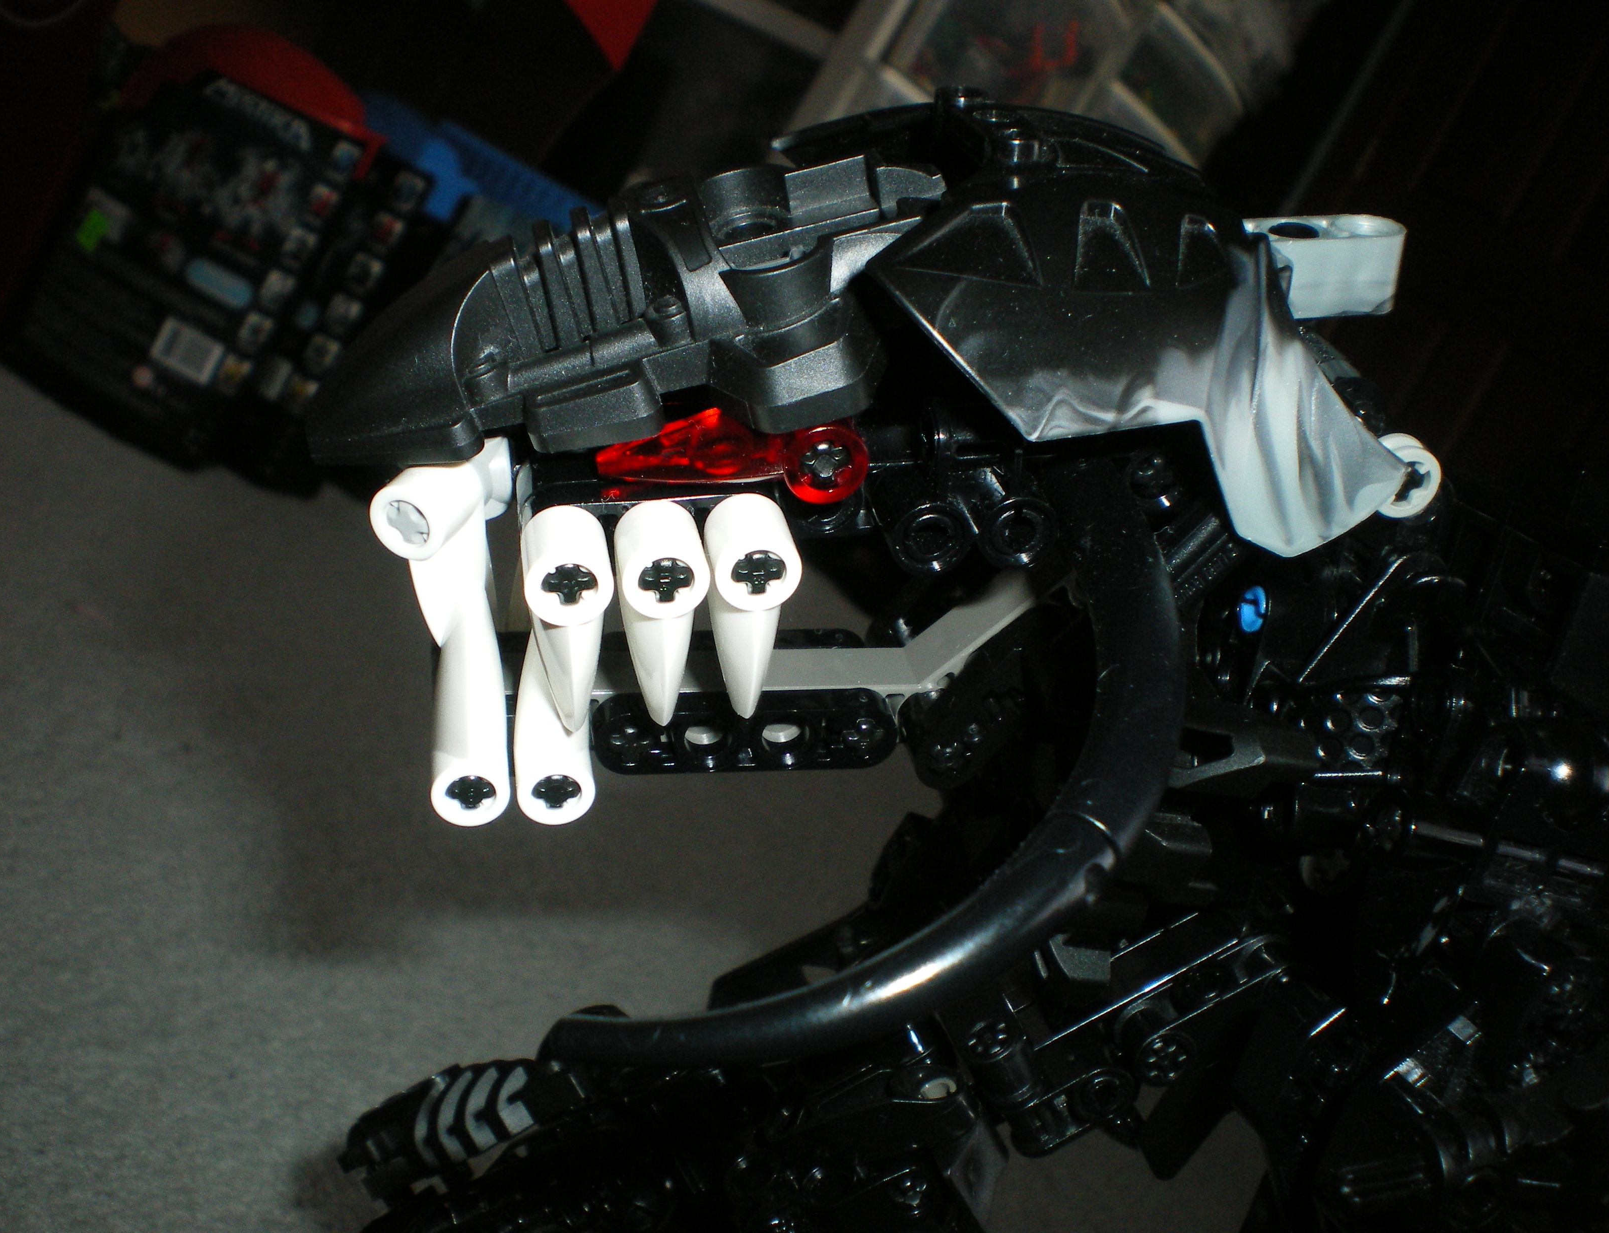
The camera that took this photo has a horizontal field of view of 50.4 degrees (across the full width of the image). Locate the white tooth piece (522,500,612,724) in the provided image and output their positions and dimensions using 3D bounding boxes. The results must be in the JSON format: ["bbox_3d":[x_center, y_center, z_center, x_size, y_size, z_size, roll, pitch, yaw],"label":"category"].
[{"bbox_3d":[-0.020,0.002,0.149,0.007,0.023,0.008,-5,33,-10],"label":"white tooth piece"}]

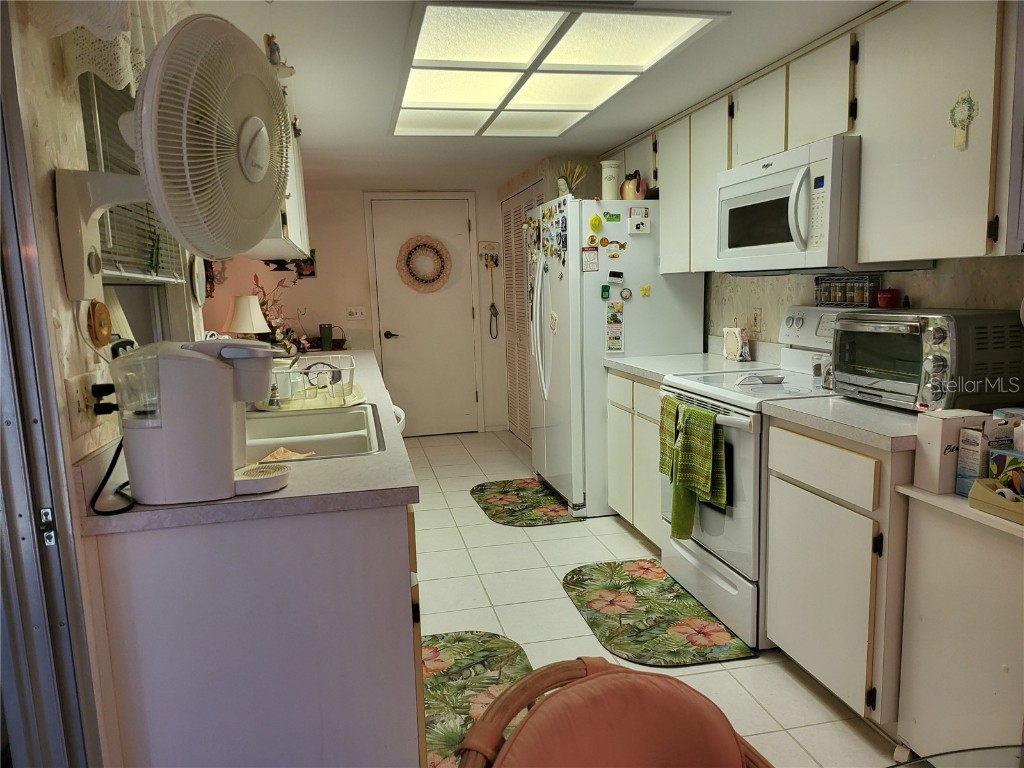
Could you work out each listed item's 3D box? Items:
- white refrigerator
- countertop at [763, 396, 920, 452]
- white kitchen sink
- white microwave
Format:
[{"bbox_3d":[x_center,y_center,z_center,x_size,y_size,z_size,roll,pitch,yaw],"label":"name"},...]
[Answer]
[{"bbox_3d":[0.576,-0.182,4.291,0.825,1.705,0.915,-3,8,-12],"label":"white refrigerator"},{"bbox_3d":[1.171,0.097,2.071,0.630,0.039,0.580,-3,8,-12],"label":"countertop"},{"bbox_3d":[-0.622,0.214,2.009,0.507,0.183,0.795,-3,8,-12],"label":"white kitchen sink"},{"bbox_3d":[1.119,-0.631,2.678,0.430,0.428,0.754,-3,8,-12],"label":"white microwave"}]

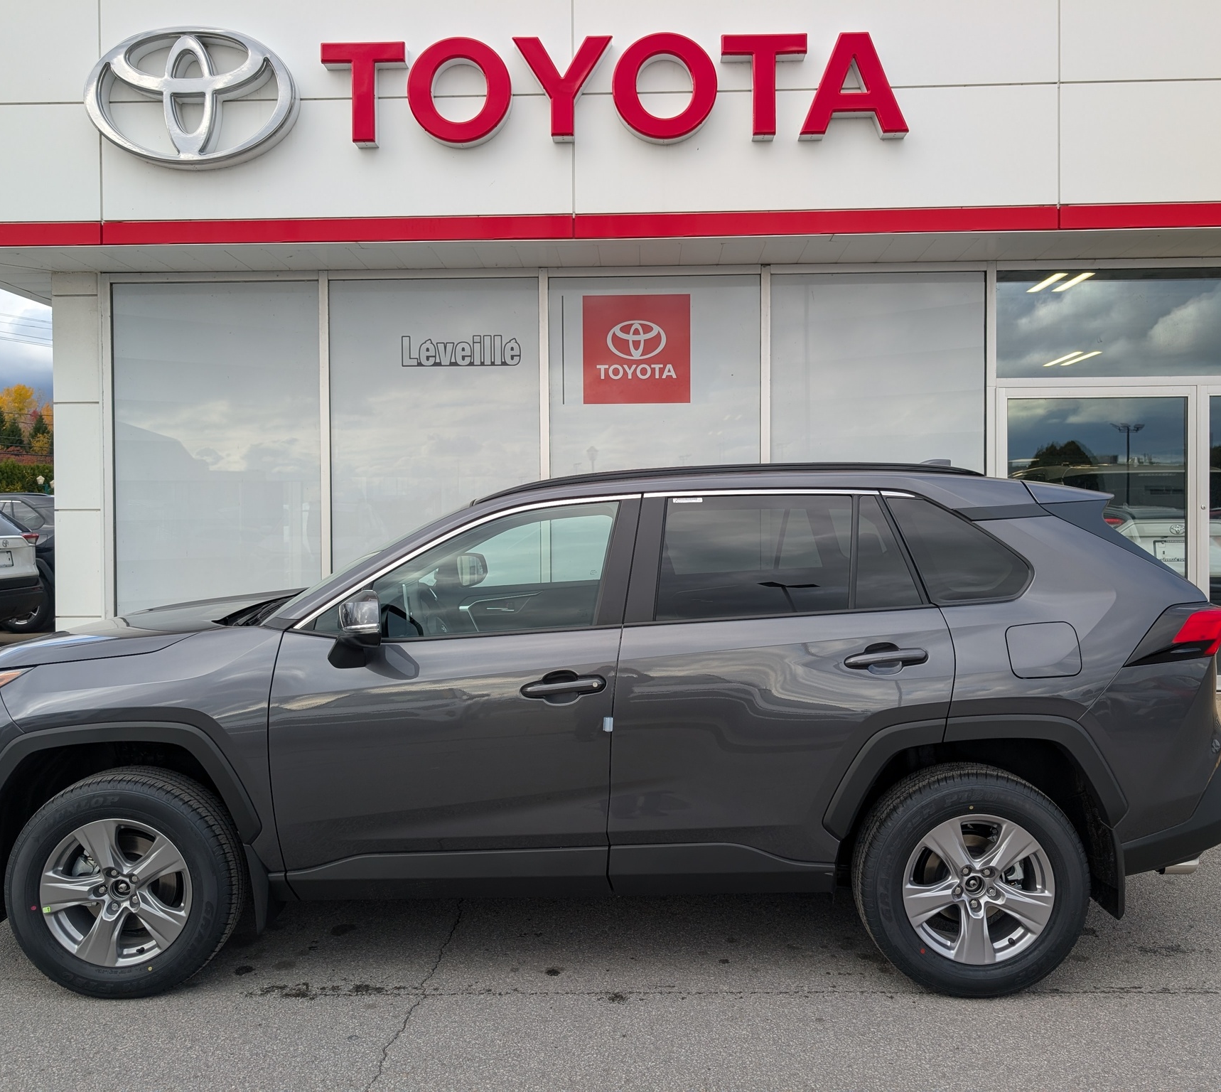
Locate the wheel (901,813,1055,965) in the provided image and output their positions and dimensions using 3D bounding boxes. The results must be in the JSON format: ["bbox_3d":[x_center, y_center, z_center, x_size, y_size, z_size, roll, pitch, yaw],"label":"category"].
[{"bbox_3d":[1.142,1.056,3.215,0.470,0.470,0.200,0,2,1],"label":"wheel"}]

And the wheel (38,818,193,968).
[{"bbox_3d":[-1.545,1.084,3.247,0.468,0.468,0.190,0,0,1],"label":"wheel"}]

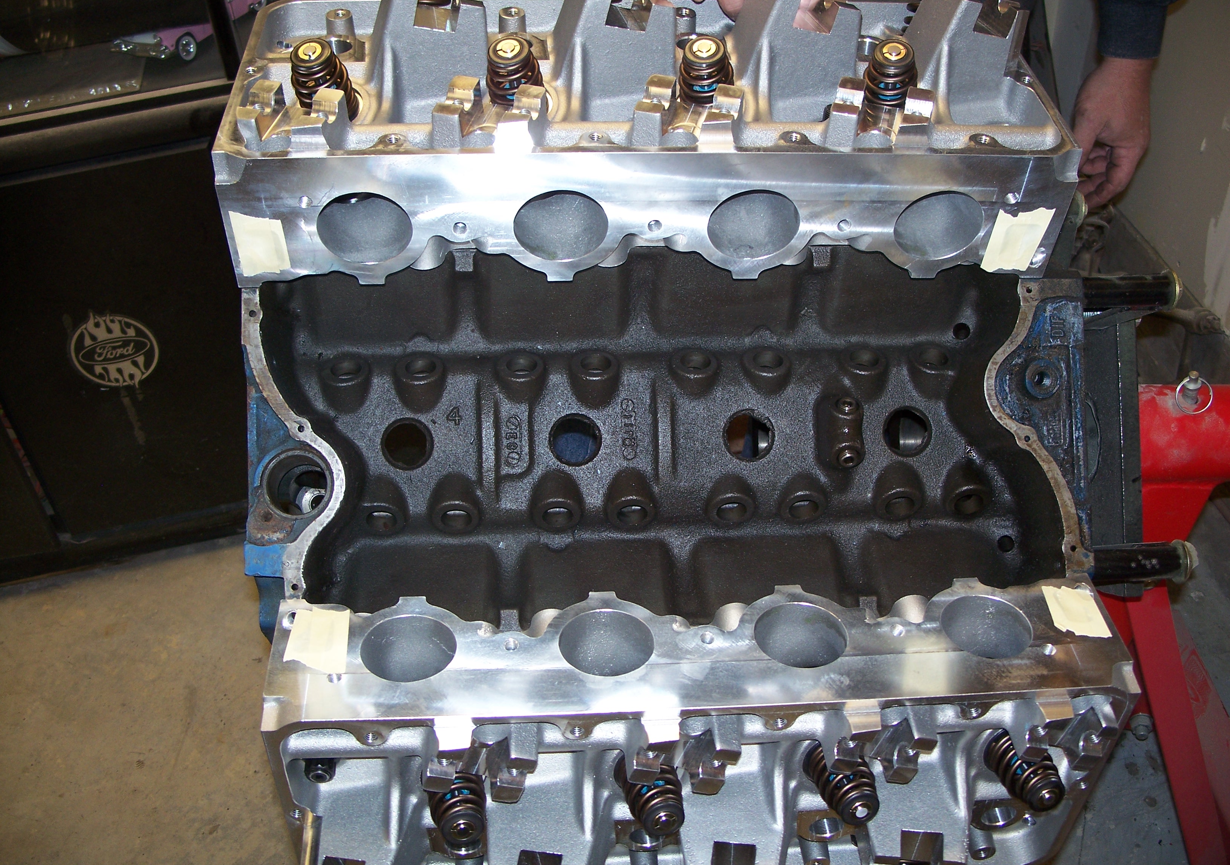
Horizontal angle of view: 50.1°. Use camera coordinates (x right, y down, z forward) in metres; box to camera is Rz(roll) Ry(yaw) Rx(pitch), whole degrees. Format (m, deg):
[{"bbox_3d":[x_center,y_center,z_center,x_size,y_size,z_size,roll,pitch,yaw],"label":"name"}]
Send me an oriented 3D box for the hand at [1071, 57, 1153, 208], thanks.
[{"bbox_3d":[0.448,-0.271,1.190,0.075,0.140,0.085,1,38,17],"label":"hand"}]

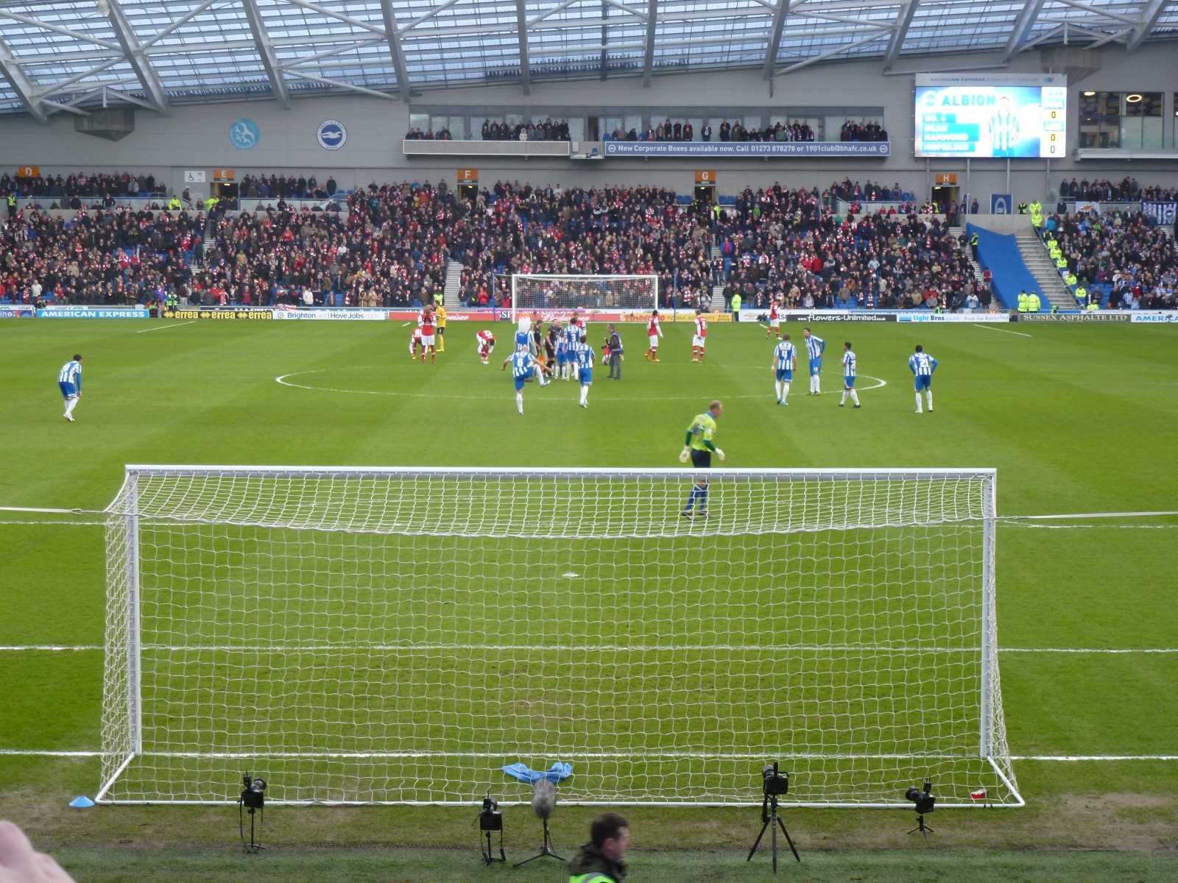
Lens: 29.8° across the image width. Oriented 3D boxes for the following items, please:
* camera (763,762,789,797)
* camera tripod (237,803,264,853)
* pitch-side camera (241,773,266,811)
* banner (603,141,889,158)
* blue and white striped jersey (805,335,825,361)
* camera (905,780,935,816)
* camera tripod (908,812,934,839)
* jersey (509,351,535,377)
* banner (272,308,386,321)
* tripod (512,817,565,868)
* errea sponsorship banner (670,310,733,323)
[{"bbox_3d":[1.354,2.461,16.030,0.170,0.230,0.250,-1,14,-17],"label":"camera"},{"bbox_3d":[-2.500,2.852,16.384,0.200,0.350,0.200,0,5,0],"label":"camera tripod"},{"bbox_3d":[-2.482,2.611,16.410,0.160,0.230,0.190,2,13,14],"label":"pitch-side camera"},{"bbox_3d":[9.562,-17.673,134.000,17.200,0.980,0.150,0,5,0],"label":"banner"},{"bbox_3d":[6.258,-2.587,61.264,0.380,0.700,0.520,-5,8,-45],"label":"blue and white striped jersey"},{"bbox_3d":[2.519,2.712,16.820,0.170,0.220,0.240,-4,15,-40],"label":"camera"},{"bbox_3d":[2.533,2.928,16.887,0.200,0.170,0.180,0,5,0],"label":"camera tripod"},{"bbox_3d":[-1.660,-1.899,54.656,0.640,0.660,0.360,0,5,3],"label":"jersey"},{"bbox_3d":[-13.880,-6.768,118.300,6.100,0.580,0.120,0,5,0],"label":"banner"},{"bbox_3d":[-0.352,2.891,16.134,0.400,0.350,0.380,0,5,0],"label":"tripod"},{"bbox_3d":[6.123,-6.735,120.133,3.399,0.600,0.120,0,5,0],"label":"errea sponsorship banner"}]

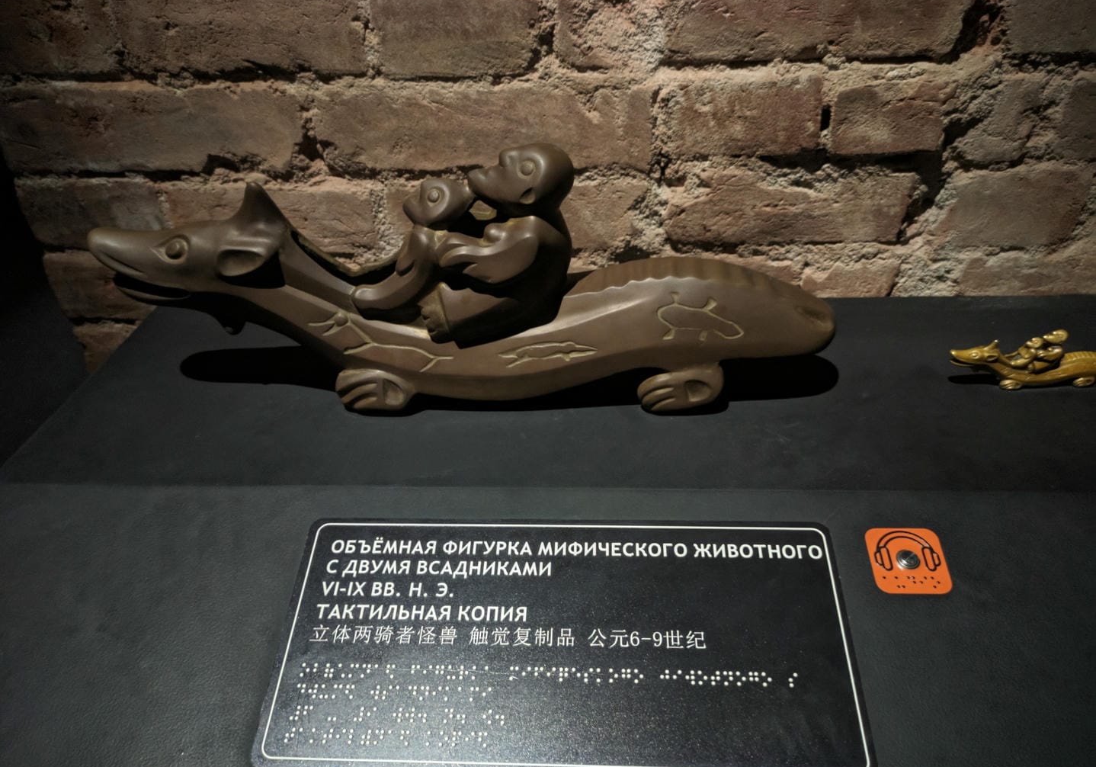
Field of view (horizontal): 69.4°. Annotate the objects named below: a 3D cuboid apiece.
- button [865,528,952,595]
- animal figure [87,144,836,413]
[{"bbox_3d":[0.191,0.094,0.420,0.039,0.005,0.039,0,50,4],"label":"button"},{"bbox_3d":[-0.057,-0.071,0.519,0.492,0.165,0.082,0,33,4],"label":"animal figure"}]

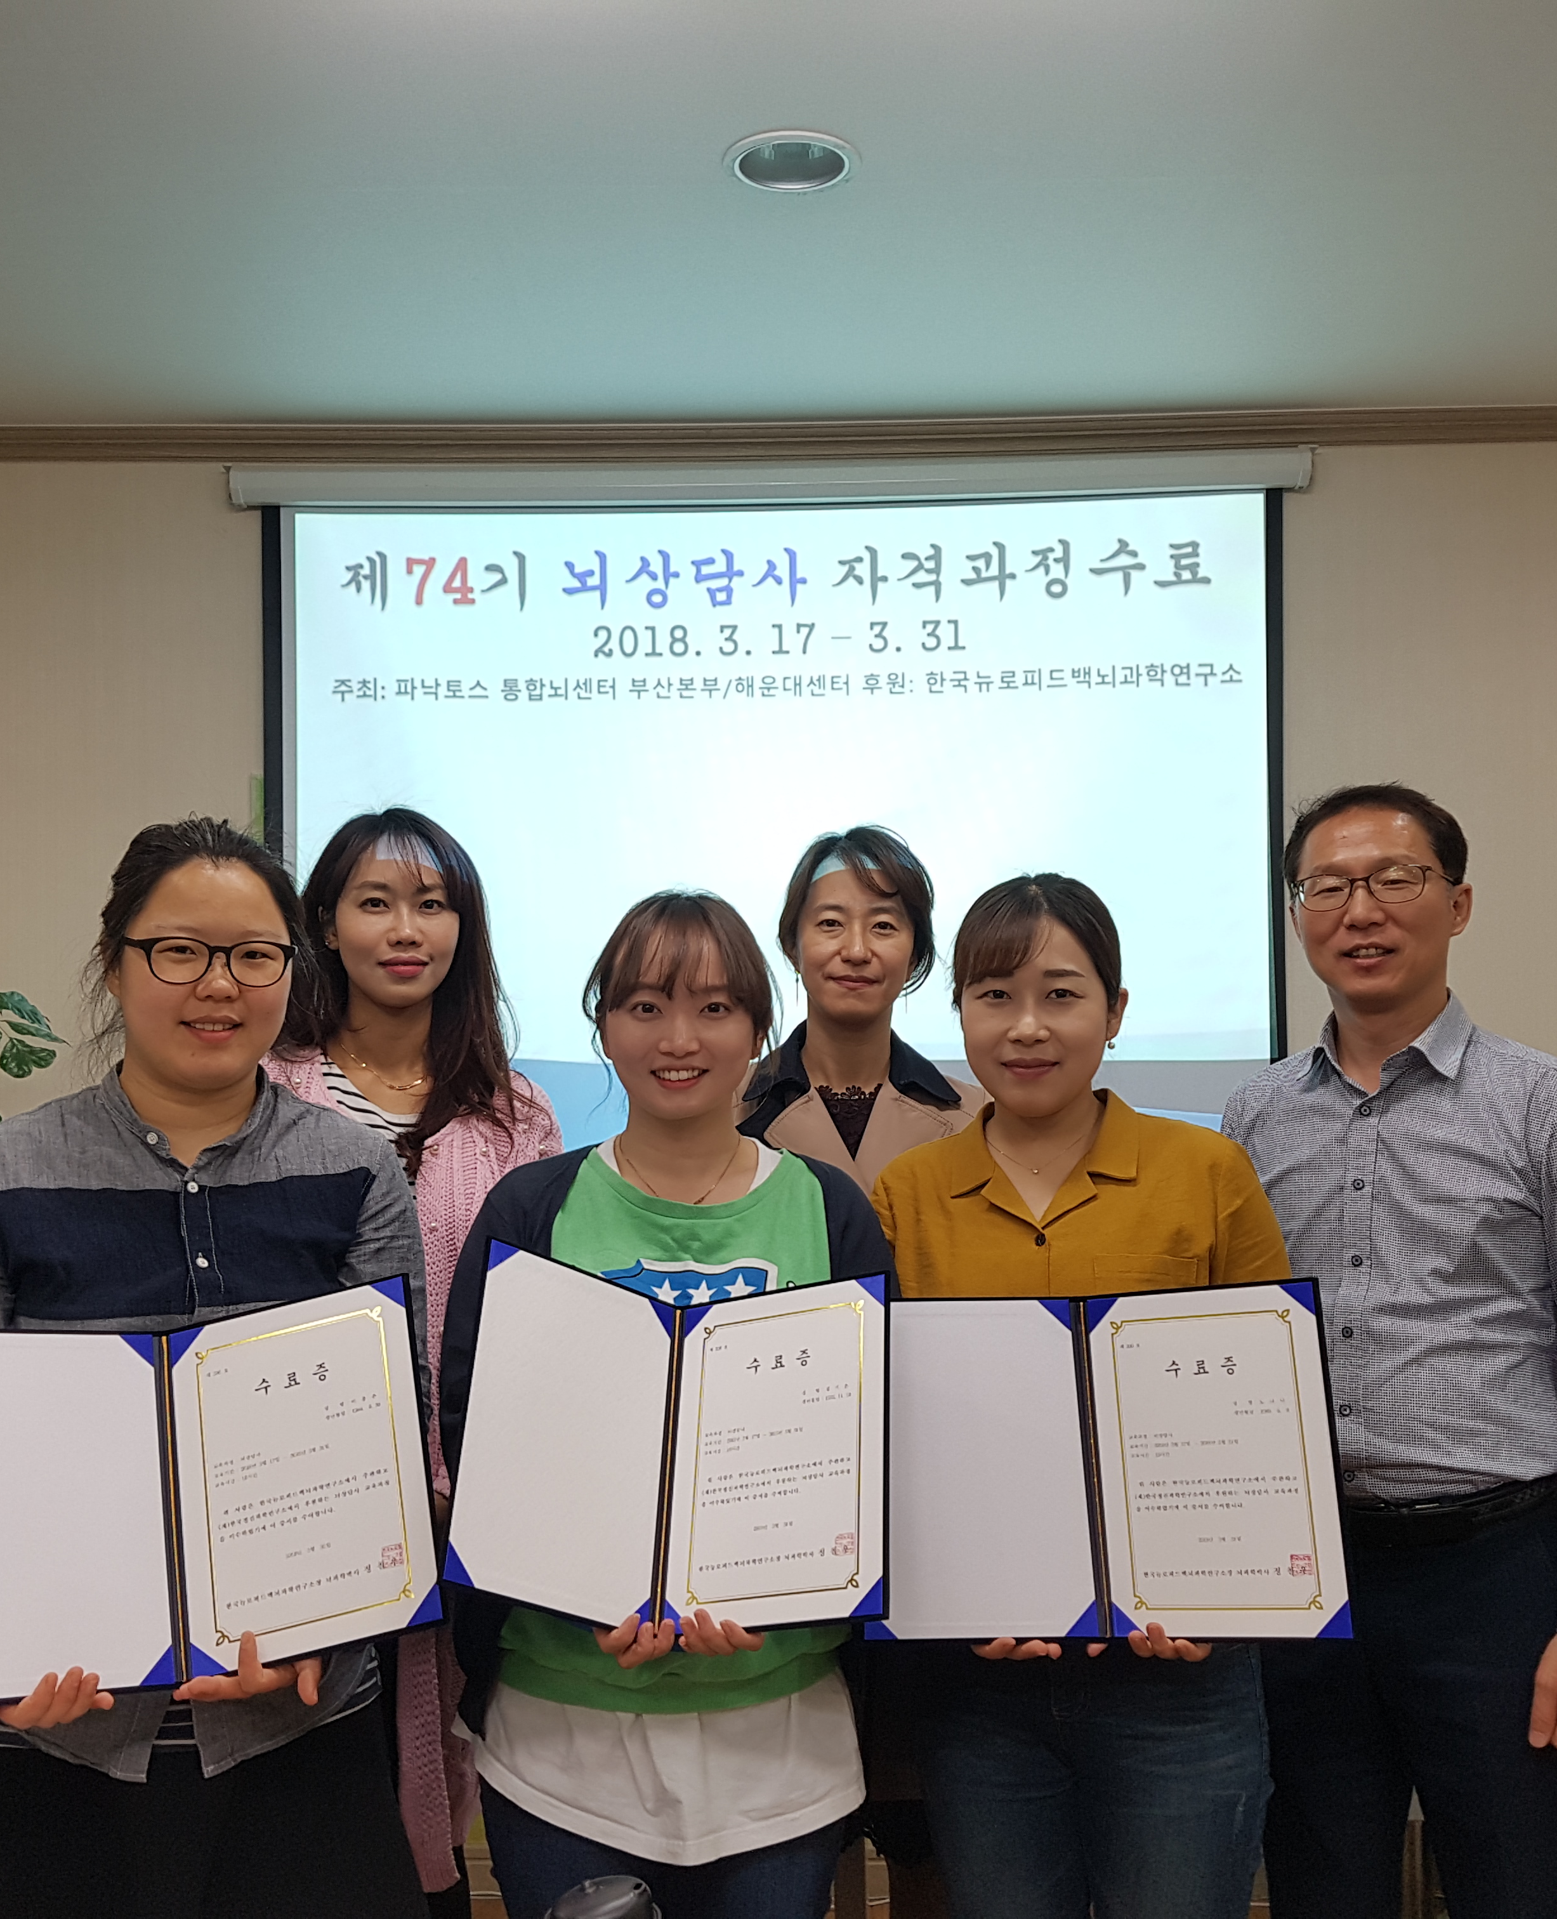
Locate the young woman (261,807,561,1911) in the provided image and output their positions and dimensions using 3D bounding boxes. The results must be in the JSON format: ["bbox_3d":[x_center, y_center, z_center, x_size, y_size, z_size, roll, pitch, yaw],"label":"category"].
[{"bbox_3d":[-0.431,0.673,2.160,0.460,1.680,0.300,0,-1,-5],"label":"young woman"}]

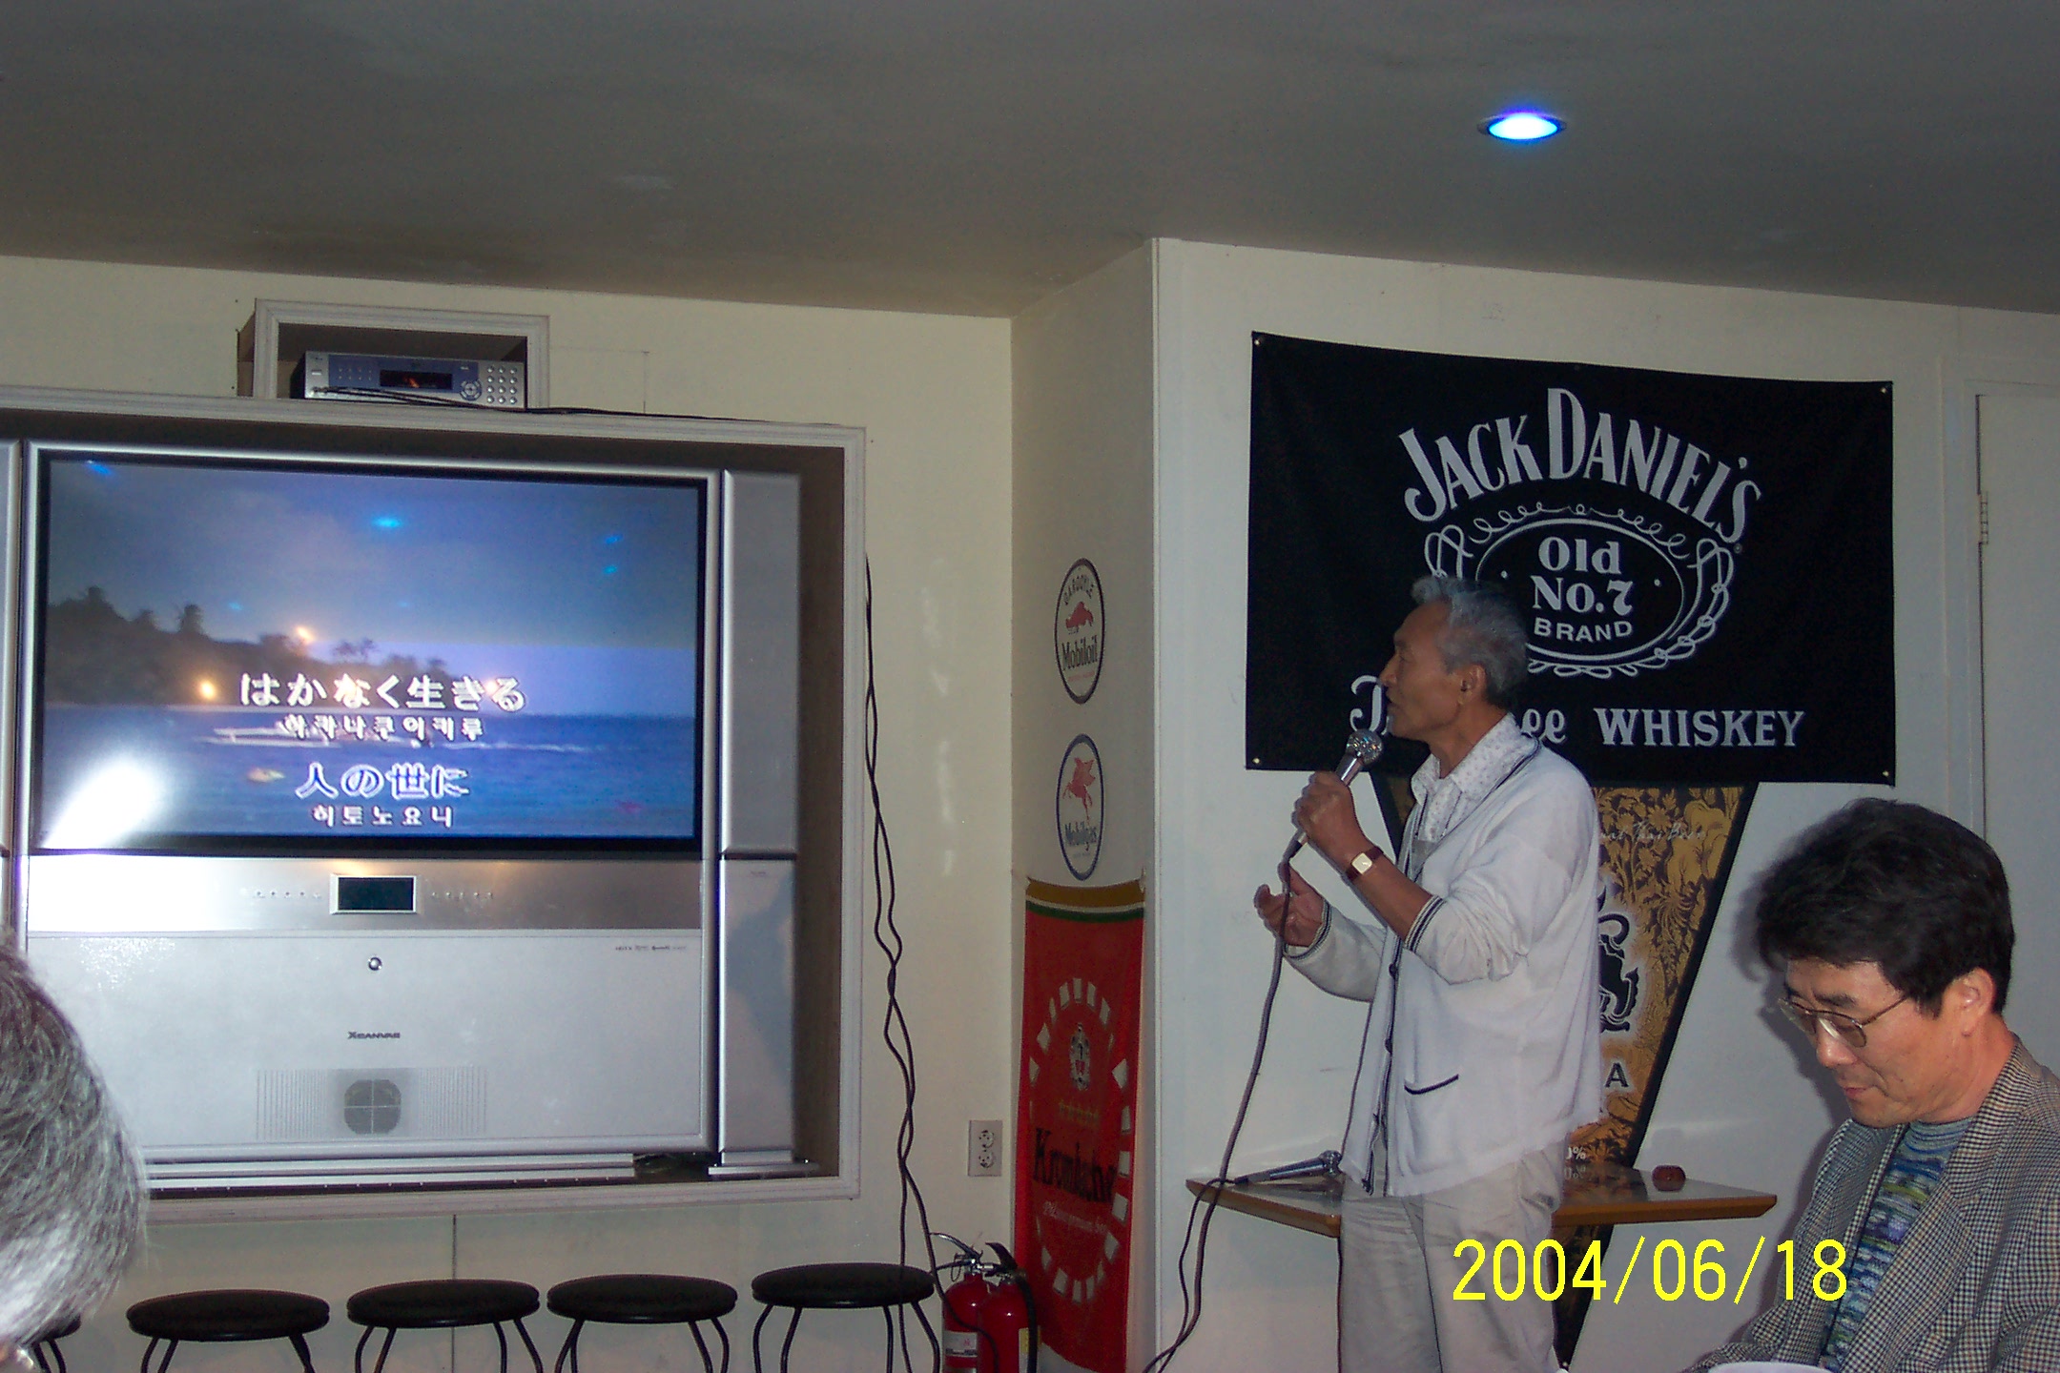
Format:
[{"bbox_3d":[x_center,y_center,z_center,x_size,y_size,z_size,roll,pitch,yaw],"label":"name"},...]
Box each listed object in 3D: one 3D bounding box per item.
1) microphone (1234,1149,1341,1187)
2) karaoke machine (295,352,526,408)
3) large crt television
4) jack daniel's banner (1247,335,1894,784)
[{"bbox_3d":[0.489,0.910,5.498,0.250,0.052,0.052,-3,-2,-31],"label":"microphone"},{"bbox_3d":[-1.312,-0.620,6.152,0.442,0.095,0.320,1,-4,-18],"label":"karaoke machine"},{"bbox_3d":[-1.348,0.287,6.294,1.610,1.496,0.580,1,-4,-18],"label":"large crt television"},{"bbox_3d":[1.125,-0.238,5.875,1.505,0.849,0.020,1,-4,-20],"label":"jack daniel's banner"}]

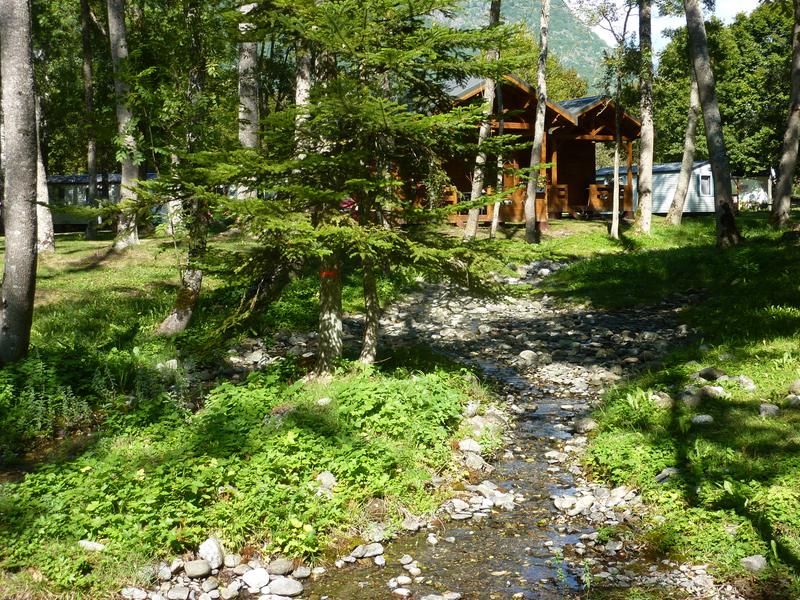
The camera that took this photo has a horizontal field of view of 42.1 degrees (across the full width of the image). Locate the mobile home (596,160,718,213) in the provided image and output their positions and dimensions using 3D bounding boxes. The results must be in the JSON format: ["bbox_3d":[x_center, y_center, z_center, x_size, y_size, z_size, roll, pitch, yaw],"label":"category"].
[{"bbox_3d":[13.799,-5.929,55.723,3.400,2.950,6.900,-5,6,-41],"label":"mobile home"}]

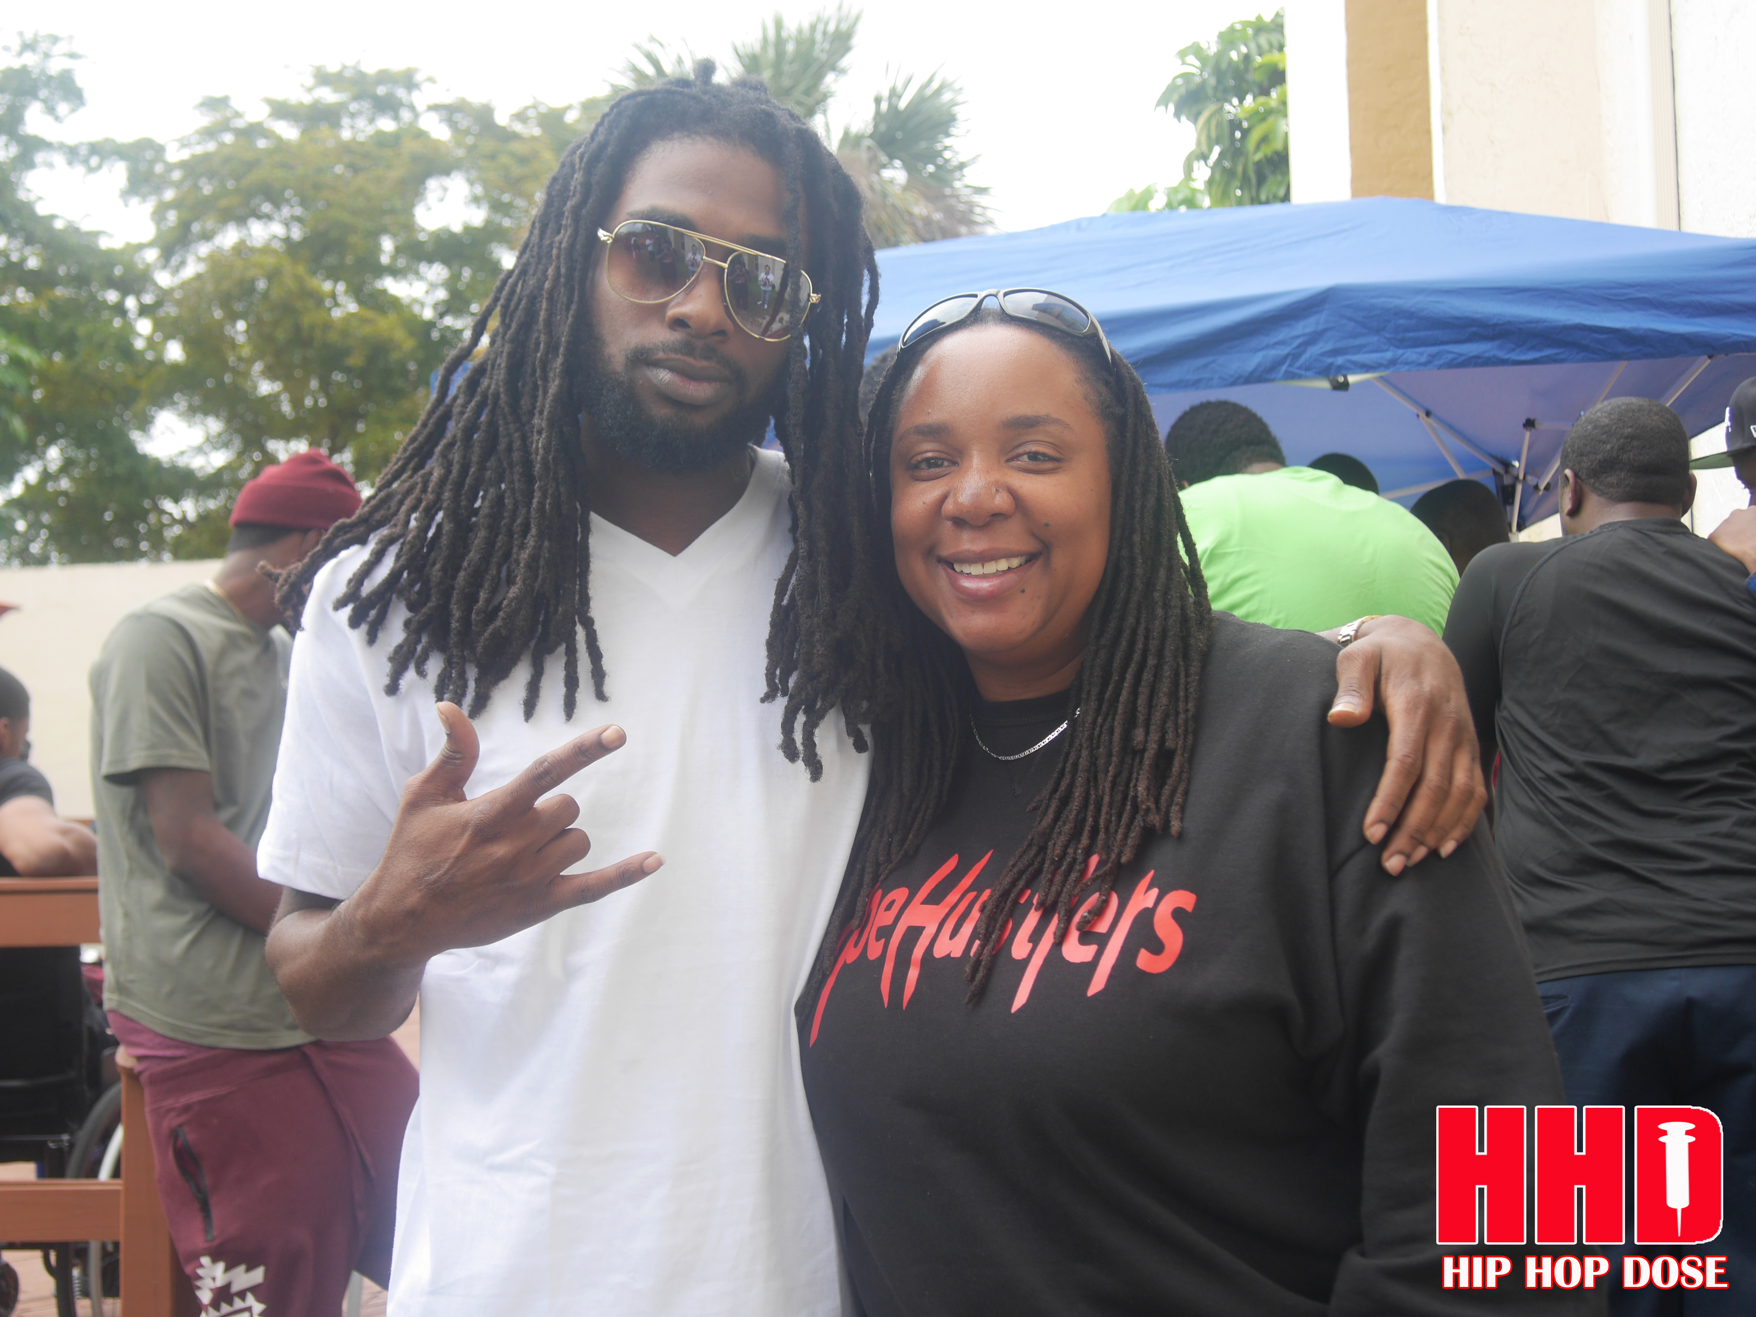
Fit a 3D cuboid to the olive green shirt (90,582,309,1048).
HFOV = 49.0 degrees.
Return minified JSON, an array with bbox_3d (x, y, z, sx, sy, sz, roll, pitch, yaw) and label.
[{"bbox_3d":[-0.915,0.225,2.900,0.320,0.710,0.500,-3,-4,25],"label":"olive green shirt"}]

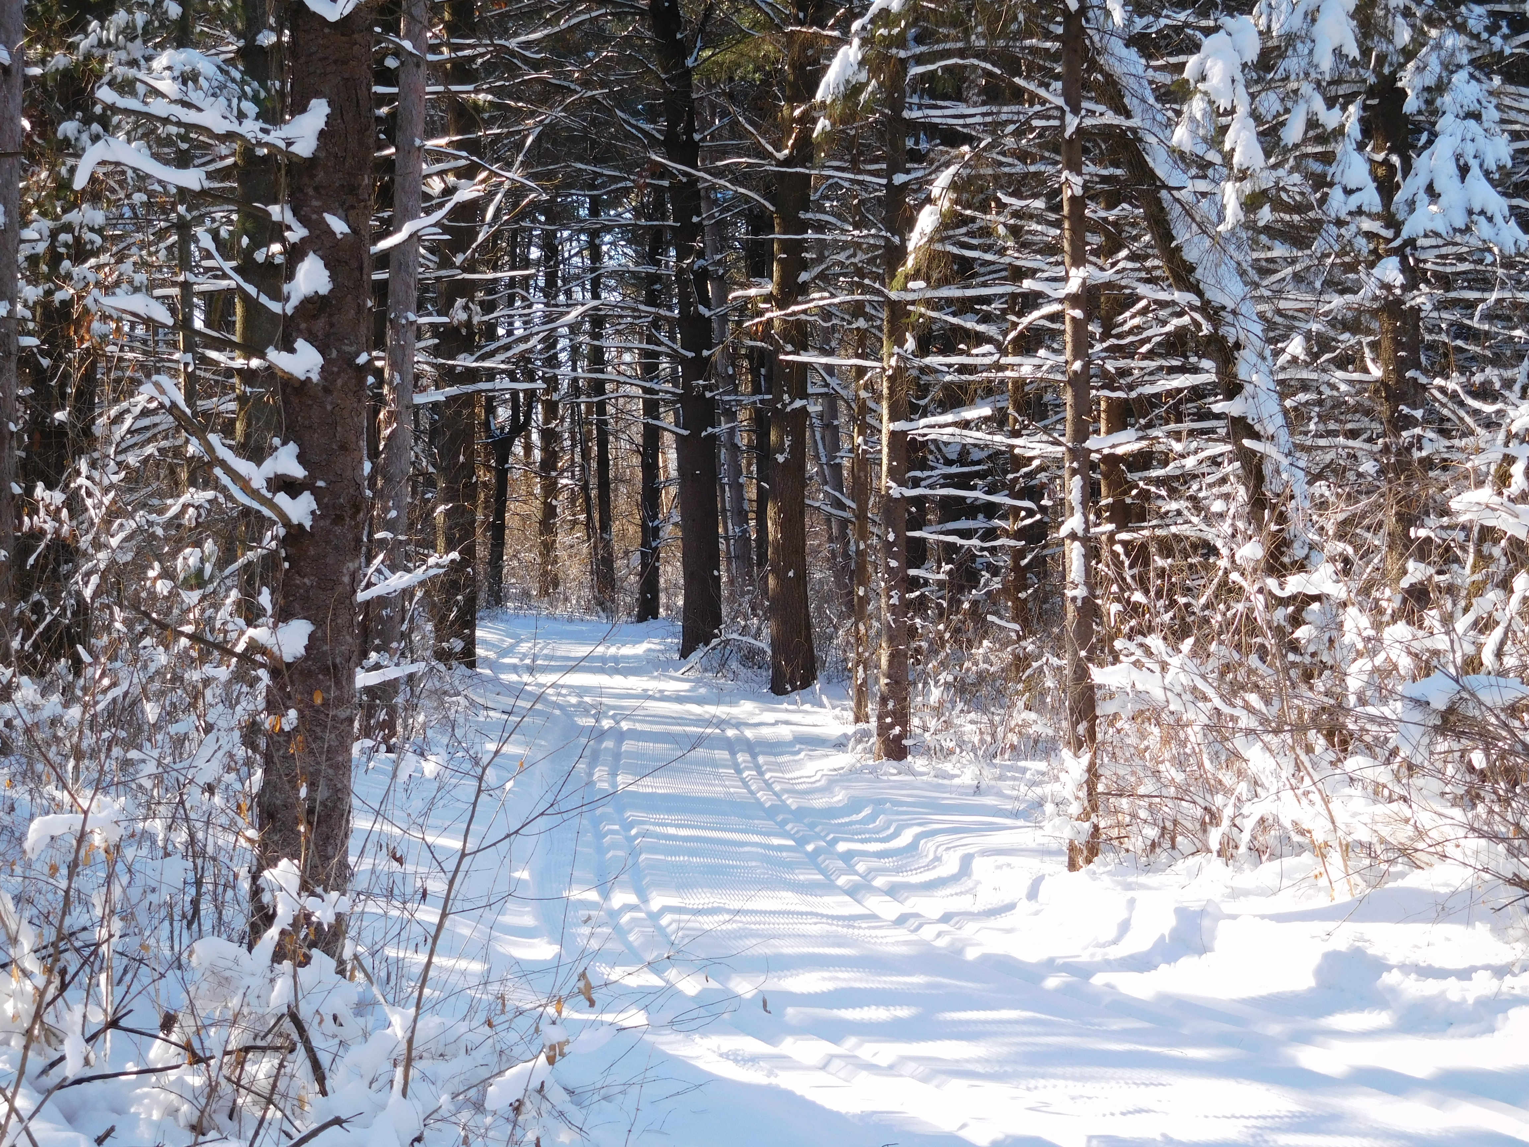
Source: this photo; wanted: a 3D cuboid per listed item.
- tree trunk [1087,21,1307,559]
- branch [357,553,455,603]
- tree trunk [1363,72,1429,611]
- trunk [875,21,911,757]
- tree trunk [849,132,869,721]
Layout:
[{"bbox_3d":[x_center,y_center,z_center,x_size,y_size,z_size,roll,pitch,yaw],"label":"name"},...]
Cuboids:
[{"bbox_3d":[3.203,-2.056,22.500,0.580,4.150,0.500,-20,0,0],"label":"tree trunk"},{"bbox_3d":[-1.455,0.017,12.600,0.410,0.200,0.250,0,0,0],"label":"branch"},{"bbox_3d":[4.910,-1.794,24.000,0.370,4.200,0.370,-2,0,0],"label":"tree trunk"},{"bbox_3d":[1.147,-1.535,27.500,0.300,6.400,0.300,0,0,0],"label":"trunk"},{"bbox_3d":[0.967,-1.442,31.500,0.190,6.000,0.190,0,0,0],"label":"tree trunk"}]

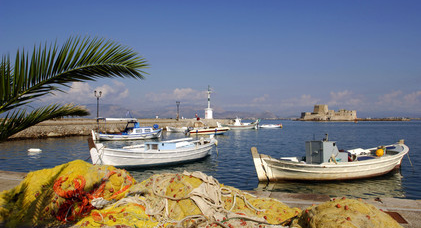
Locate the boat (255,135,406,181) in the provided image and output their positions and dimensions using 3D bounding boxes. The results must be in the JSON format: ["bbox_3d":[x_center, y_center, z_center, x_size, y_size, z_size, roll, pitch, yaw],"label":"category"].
[{"bbox_3d":[4.815,1.631,11.107,7.000,1.550,2.200,0,-1,-20],"label":"boat"}]

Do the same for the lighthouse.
[{"bbox_3d":[-0.340,-3.037,76.569,1.900,8.852,1.900,1,-1,-30],"label":"lighthouse"}]

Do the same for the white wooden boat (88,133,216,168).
[{"bbox_3d":[-2.618,1.782,15.256,6.700,1.400,2.100,1,-1,-31],"label":"white wooden boat"}]

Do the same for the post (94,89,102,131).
[{"bbox_3d":[-16.488,-1.104,43.028,1.100,4.505,0.500,0,-1,15],"label":"post"}]

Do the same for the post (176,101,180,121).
[{"bbox_3d":[-7.403,-0.617,68.023,1.050,4.446,0.500,0,-1,15],"label":"post"}]

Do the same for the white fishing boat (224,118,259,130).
[{"bbox_3d":[6.153,2.028,61.019,8.300,2.600,2.600,0,-1,-8],"label":"white fishing boat"}]

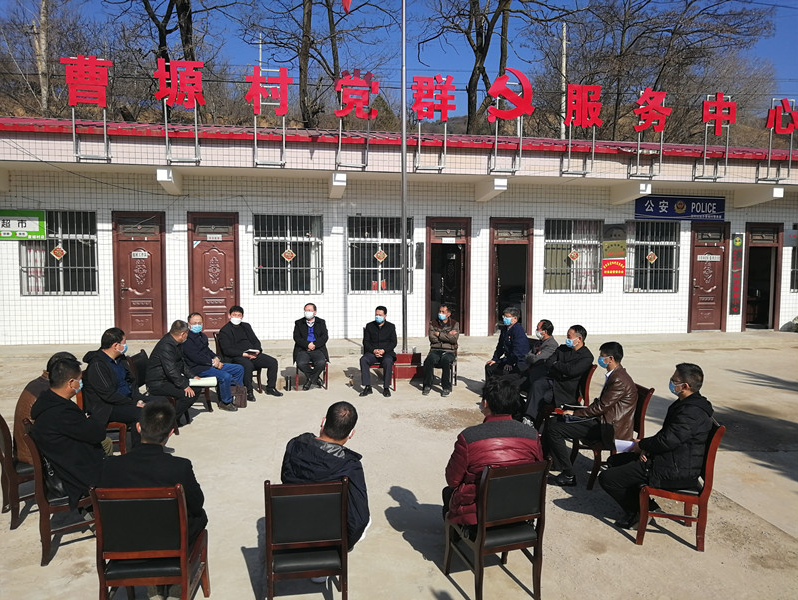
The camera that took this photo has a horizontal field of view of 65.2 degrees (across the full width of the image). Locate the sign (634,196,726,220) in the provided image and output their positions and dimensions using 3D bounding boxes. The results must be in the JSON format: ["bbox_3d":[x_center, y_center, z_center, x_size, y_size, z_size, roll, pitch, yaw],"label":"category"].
[{"bbox_3d":[6.697,-2.183,14.910,2.354,0.571,0.120,0,4,-10],"label":"sign"}]

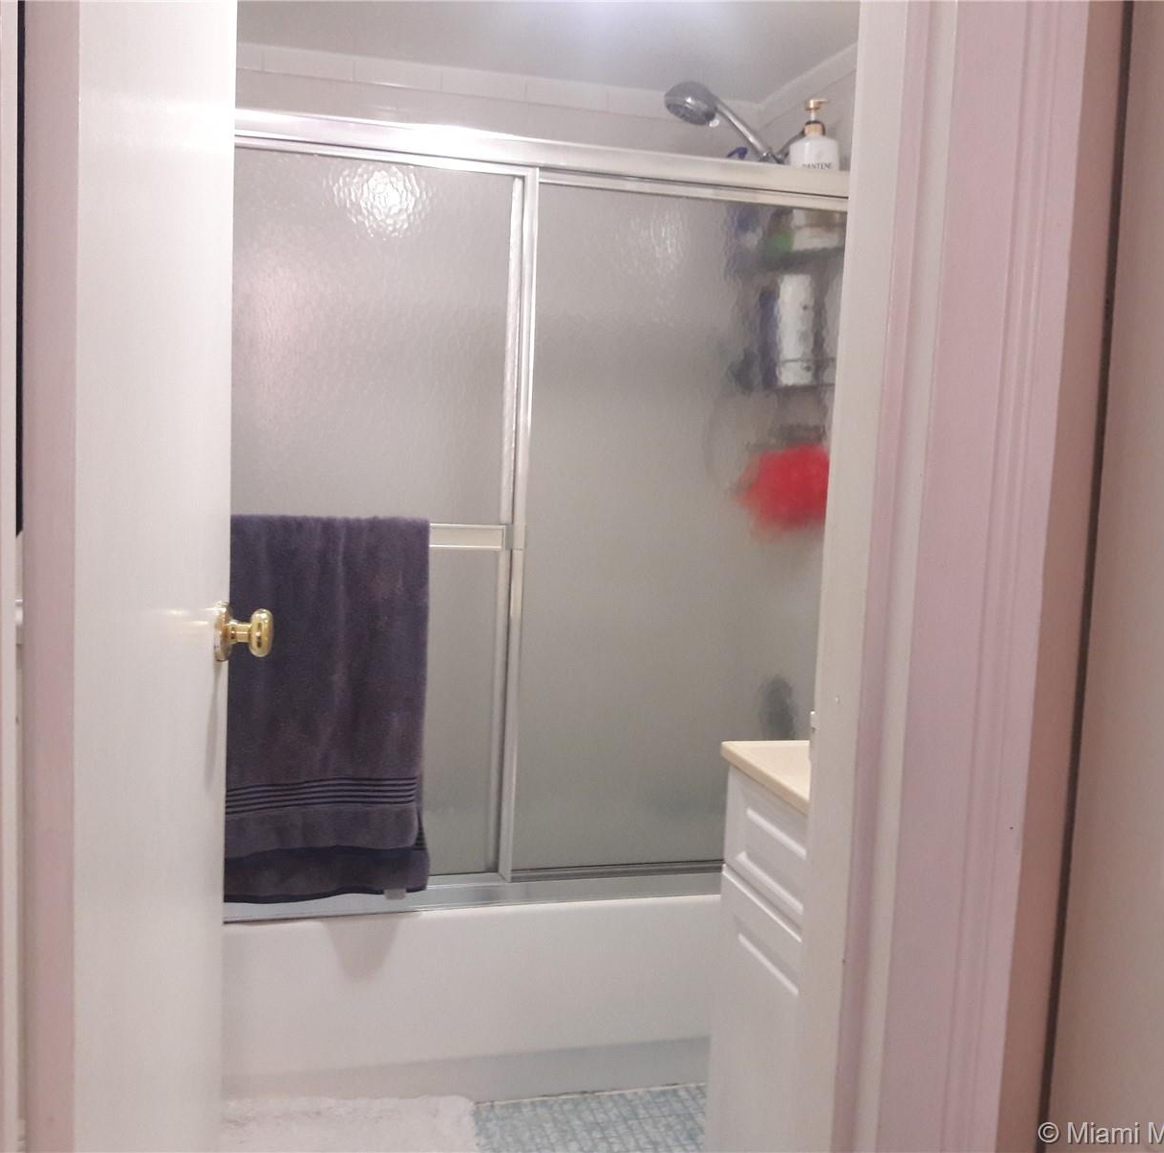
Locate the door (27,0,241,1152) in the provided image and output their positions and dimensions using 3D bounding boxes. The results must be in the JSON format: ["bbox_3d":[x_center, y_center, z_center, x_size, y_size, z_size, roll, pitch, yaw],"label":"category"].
[{"bbox_3d":[-0.413,0.103,1.197,0.035,2.030,0.620,2,6,-6],"label":"door"}]

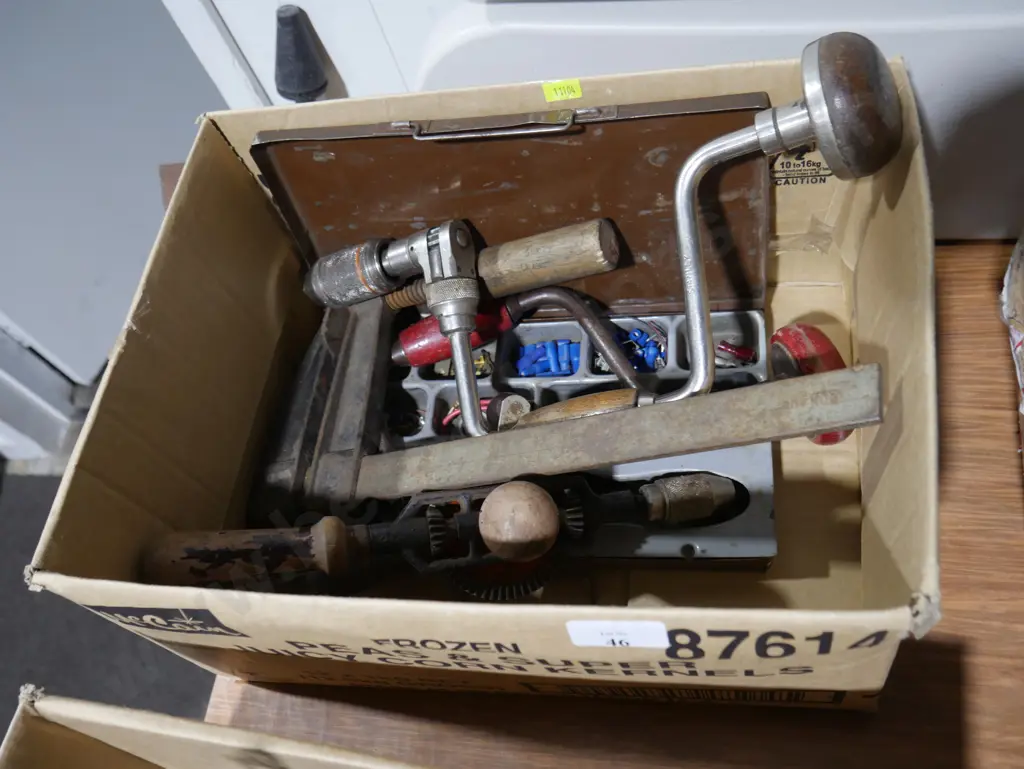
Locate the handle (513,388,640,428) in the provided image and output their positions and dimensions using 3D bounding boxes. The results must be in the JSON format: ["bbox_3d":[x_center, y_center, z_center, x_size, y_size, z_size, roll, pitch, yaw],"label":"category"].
[{"bbox_3d":[0.037,0.020,0.546,0.090,0.029,0.029,-15,57,21],"label":"handle"}]

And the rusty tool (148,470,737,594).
[{"bbox_3d":[-0.035,0.079,0.530,0.340,0.118,0.080,-6,78,-5],"label":"rusty tool"}]

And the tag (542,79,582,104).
[{"bbox_3d":[0.029,-0.167,0.542,0.022,0.013,0.001,-1,60,15],"label":"tag"}]

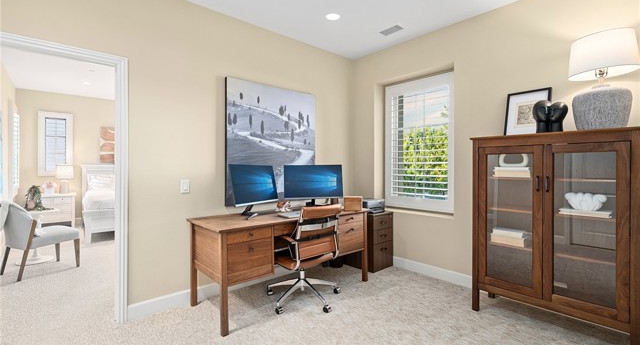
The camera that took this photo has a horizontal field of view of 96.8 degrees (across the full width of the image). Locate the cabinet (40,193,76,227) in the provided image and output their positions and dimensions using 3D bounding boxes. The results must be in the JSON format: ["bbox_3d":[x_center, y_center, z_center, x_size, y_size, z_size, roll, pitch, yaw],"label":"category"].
[{"bbox_3d":[-5.205,0.782,5.553,0.690,0.710,0.460,-1,1,-42],"label":"cabinet"}]

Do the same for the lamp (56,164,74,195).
[{"bbox_3d":[-5.059,0.134,5.674,0.290,0.567,0.290,-1,1,-42],"label":"lamp"}]

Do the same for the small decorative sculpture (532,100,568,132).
[{"bbox_3d":[1.782,-0.424,2.199,0.140,0.270,0.190,-1,1,-42],"label":"small decorative sculpture"}]

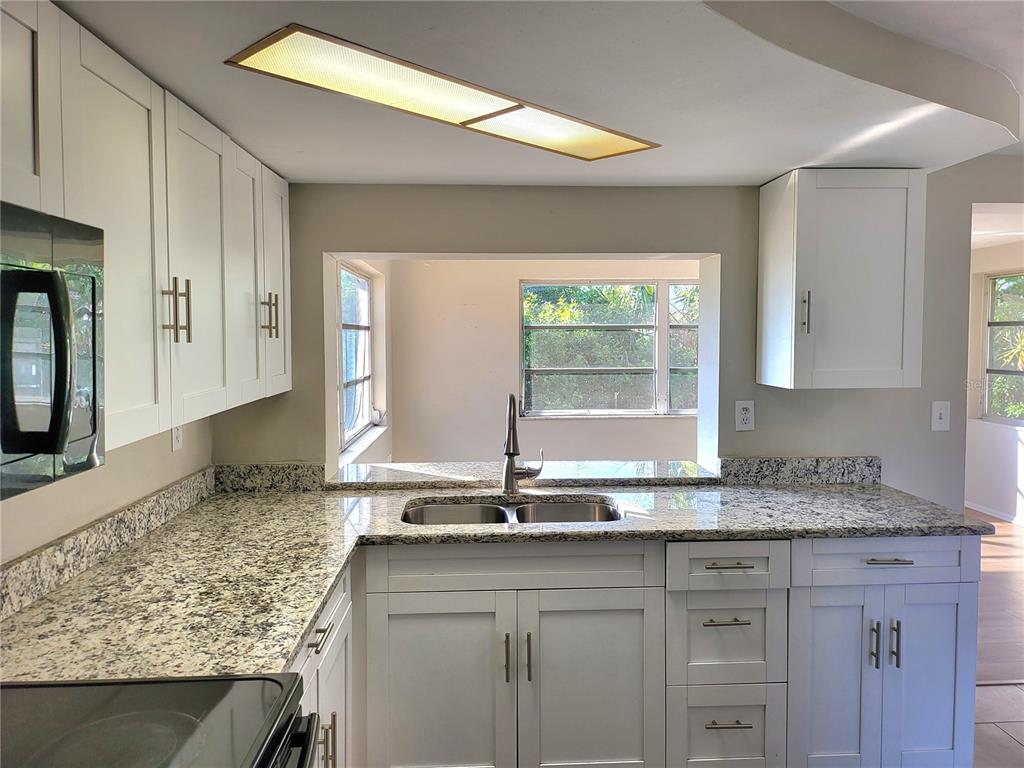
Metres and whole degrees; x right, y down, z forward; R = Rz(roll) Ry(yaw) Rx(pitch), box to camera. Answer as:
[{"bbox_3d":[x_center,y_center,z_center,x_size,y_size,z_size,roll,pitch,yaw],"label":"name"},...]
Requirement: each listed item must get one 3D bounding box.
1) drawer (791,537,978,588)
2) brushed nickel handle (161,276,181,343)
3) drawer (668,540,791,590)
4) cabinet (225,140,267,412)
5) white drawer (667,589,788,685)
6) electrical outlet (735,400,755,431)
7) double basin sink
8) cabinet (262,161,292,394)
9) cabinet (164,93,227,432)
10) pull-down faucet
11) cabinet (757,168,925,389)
[{"bbox_3d":[1.151,0.532,2.403,0.599,0.148,0.450,0,4,-2],"label":"drawer"},{"bbox_3d":[-0.749,-0.162,1.557,0.037,0.141,0.012,0,4,-2],"label":"brushed nickel handle"},{"bbox_3d":[0.651,0.535,2.383,0.378,0.146,0.445,0,4,-2],"label":"drawer"},{"bbox_3d":[-0.954,-0.320,2.164,0.330,0.760,0.279,0,4,-2],"label":"cabinet"},{"bbox_3d":[0.658,0.762,2.398,0.381,0.305,0.450,0,4,-2],"label":"white drawer"},{"bbox_3d":[0.913,0.127,2.768,0.072,0.116,0.012,0,4,-2],"label":"electrical outlet"},{"bbox_3d":[-0.006,0.529,2.398,0.741,0.198,0.405,0,4,-2],"label":"double basin sink"},{"bbox_3d":[-0.966,-0.336,2.440,0.322,0.750,0.306,0,4,-2],"label":"cabinet"},{"bbox_3d":[-0.939,-0.295,1.816,0.330,0.760,0.420,0,4,-2],"label":"cabinet"},{"bbox_3d":[0.044,0.221,2.527,0.149,0.375,0.237,0,4,-2],"label":"pull-down faucet"},{"bbox_3d":[1.184,-0.367,2.586,0.450,0.746,0.328,0,4,-2],"label":"cabinet"}]

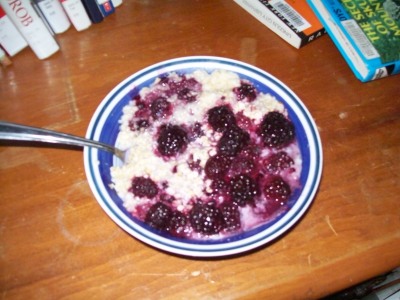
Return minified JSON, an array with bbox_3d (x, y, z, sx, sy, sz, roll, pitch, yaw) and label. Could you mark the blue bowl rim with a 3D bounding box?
[{"bbox_3d":[0.002,0.005,0.326,0.174,0.045,0.174,3,57,0],"label":"blue bowl rim"}]

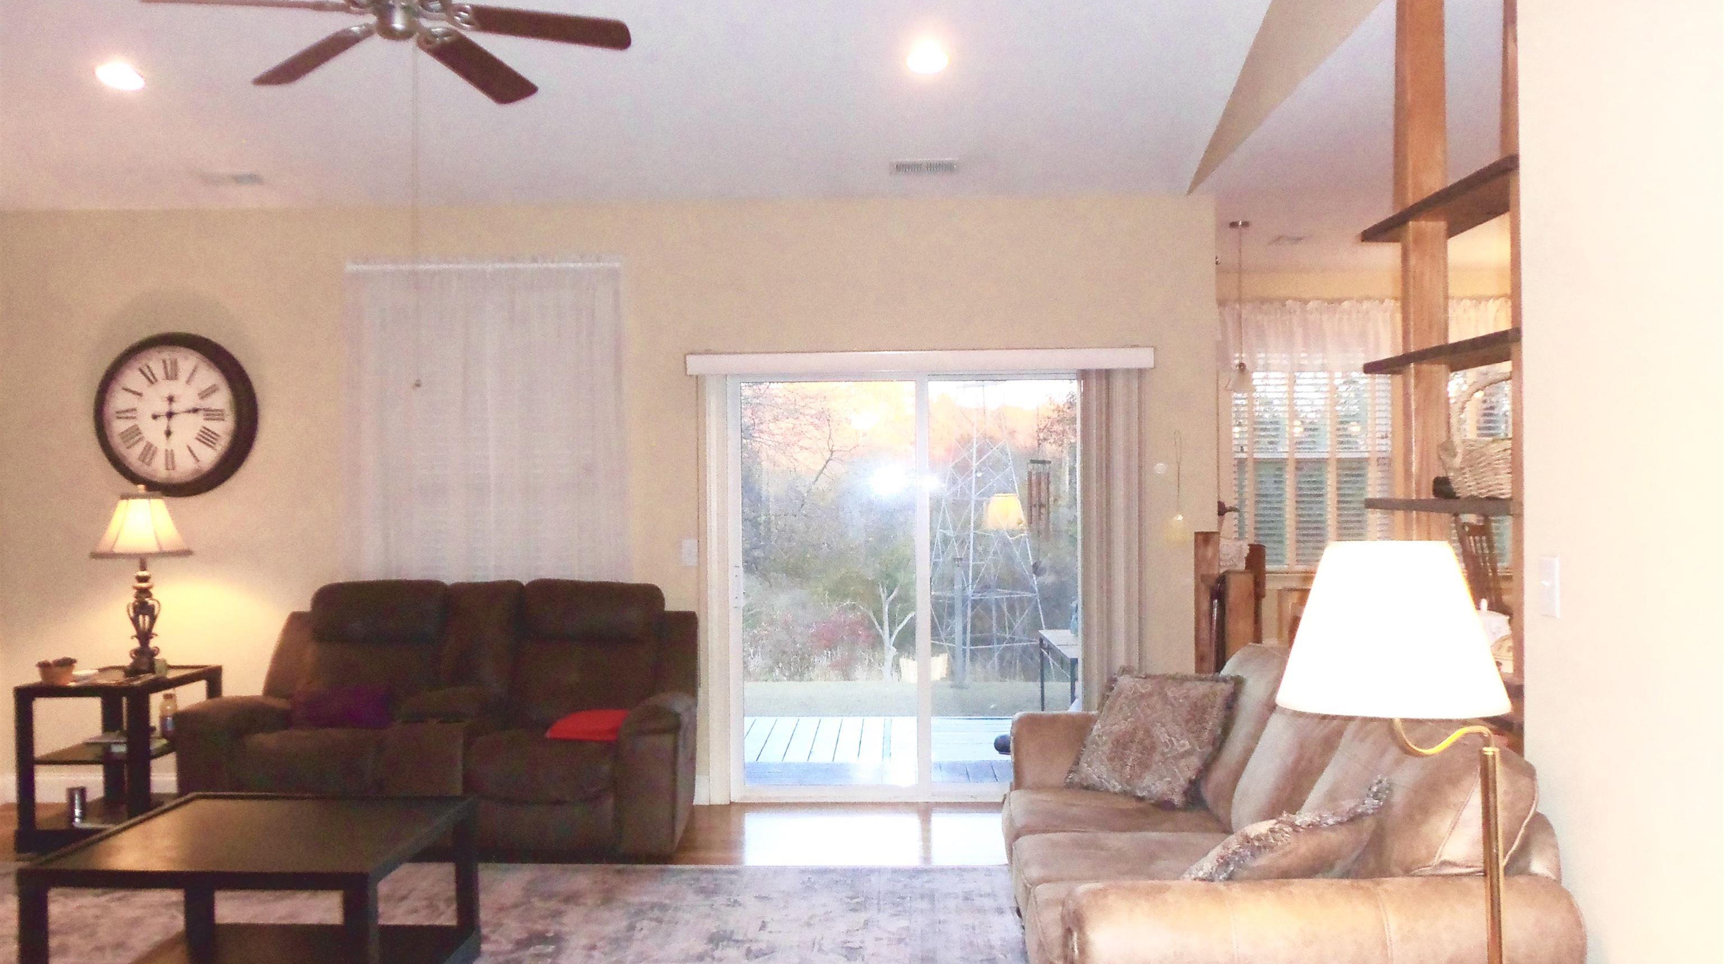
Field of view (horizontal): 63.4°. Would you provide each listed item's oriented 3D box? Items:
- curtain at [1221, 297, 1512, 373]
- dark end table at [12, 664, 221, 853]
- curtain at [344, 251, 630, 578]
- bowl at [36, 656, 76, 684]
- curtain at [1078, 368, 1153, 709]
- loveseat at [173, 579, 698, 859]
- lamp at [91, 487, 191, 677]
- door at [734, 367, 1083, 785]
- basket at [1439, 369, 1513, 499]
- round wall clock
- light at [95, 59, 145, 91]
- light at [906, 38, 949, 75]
[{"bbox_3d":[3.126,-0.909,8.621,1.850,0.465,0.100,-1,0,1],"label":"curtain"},{"bbox_3d":[-3.187,1.179,6.029,0.558,0.681,0.620,0,0,2],"label":"dark end table"},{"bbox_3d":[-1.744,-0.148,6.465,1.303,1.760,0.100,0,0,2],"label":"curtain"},{"bbox_3d":[-3.389,0.793,5.901,0.160,0.100,0.160,0,0,2],"label":"bowl"},{"bbox_3d":[1.130,0.455,6.237,0.310,1.930,0.100,-1,0,1],"label":"curtain"},{"bbox_3d":[-1.747,0.973,6.022,2.000,1.070,0.930,0,0,2],"label":"loveseat"},{"bbox_3d":[-3.104,0.427,6.013,0.420,0.805,0.420,-1,0,1],"label":"lamp"},{"bbox_3d":[0.256,0.488,6.494,1.746,1.978,0.120,0,0,2],"label":"door"},{"bbox_3d":[1.527,-0.113,3.238,0.320,0.297,0.380,0,0,2],"label":"basket"},{"bbox_3d":[-3.210,-0.316,6.517,0.765,0.765,0.075,0,0,2],"label":"round wall clock"},{"bbox_3d":[-2.846,-1.563,5.353,0.180,0.040,0.180,-1,-16,1],"label":"light"},{"bbox_3d":[0.247,-1.601,5.281,0.170,0.040,0.170,-1,-16,1],"label":"light"}]

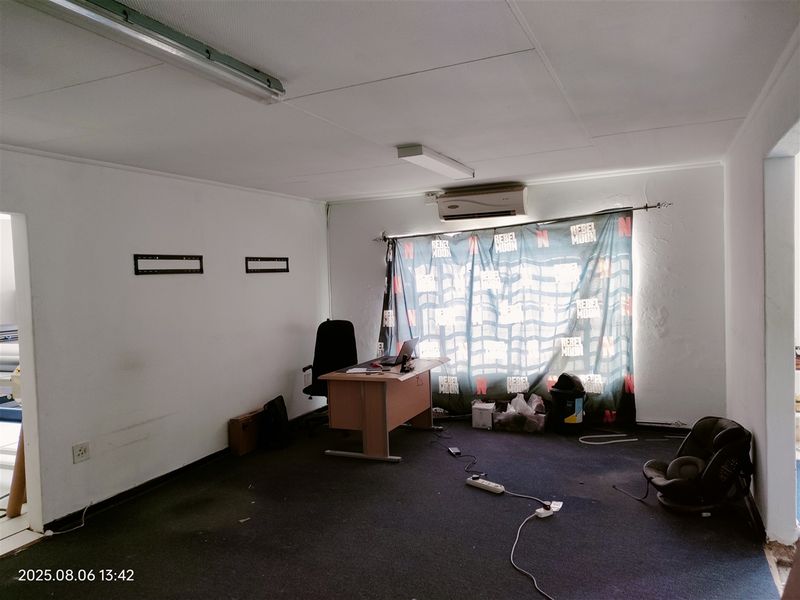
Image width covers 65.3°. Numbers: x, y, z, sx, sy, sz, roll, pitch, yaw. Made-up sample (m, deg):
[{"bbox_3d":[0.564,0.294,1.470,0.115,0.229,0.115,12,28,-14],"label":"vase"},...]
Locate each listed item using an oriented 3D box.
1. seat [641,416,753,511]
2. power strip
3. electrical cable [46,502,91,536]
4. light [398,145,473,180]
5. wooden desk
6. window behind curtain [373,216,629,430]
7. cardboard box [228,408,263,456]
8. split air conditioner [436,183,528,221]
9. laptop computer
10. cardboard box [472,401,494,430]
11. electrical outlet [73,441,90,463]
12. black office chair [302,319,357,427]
[{"bbox_3d":[1.940,1.047,4.117,0.640,0.530,0.450,-3,3,-15],"label":"seat"},{"bbox_3d":[0.628,1.360,4.584,0.320,0.045,0.060,0,3,41],"label":"power strip"},{"bbox_3d":[-2.168,1.464,4.179,0.150,0.075,0.390,-1,3,23],"label":"electrical cable"},{"bbox_3d":[0.319,-1.053,4.881,0.175,0.063,1.280,-1,3,23],"label":"light"},{"bbox_3d":[-0.112,0.989,5.984,0.810,0.730,1.200,-1,3,23],"label":"wooden desk"},{"bbox_3d":[1.007,0.201,6.573,2.750,2.100,0.150,-1,3,23],"label":"window behind curtain"},{"bbox_3d":[-1.388,1.207,5.690,0.125,0.310,0.400,-1,3,23],"label":"cardboard box"},{"bbox_3d":[0.869,-0.995,6.553,0.910,0.290,0.210,-1,3,23],"label":"split air conditioner"},{"bbox_3d":[-0.016,0.488,5.895,0.280,0.215,0.330,-1,3,23],"label":"laptop computer"},{"bbox_3d":[0.840,1.151,6.151,0.200,0.210,0.180,-1,3,27],"label":"cardboard box"},{"bbox_3d":[-2.140,1.027,4.202,0.015,0.118,0.125,-1,3,23],"label":"electrical outlet"},{"bbox_3d":[-0.747,0.793,6.420,0.630,1.120,0.670,-1,3,23],"label":"black office chair"}]

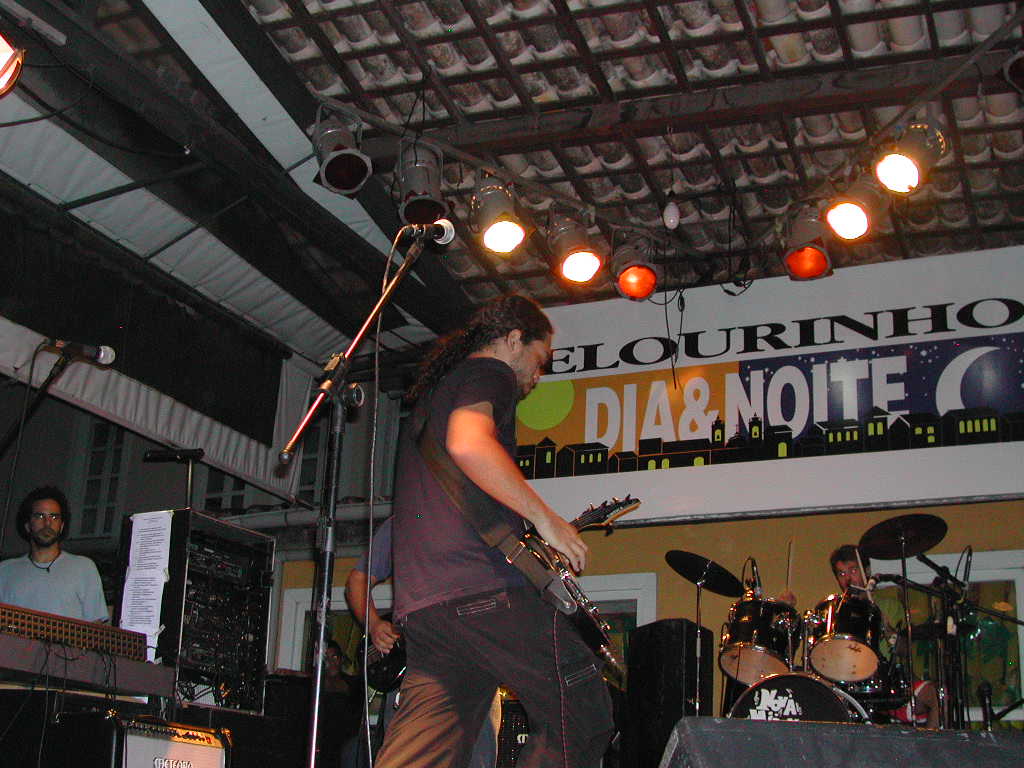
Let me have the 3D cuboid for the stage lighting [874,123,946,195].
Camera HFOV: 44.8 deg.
[{"bbox_3d":[1.797,-1.026,5.604,0.255,0.255,0.370,-11,27,45],"label":"stage lighting"}]

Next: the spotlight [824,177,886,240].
[{"bbox_3d":[1.665,-0.859,5.961,0.255,0.255,0.370,-10,28,40],"label":"spotlight"}]

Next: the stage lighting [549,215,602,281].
[{"bbox_3d":[0.330,-0.706,6.472,0.255,0.370,0.255,5,-50,-15],"label":"stage lighting"}]

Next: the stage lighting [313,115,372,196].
[{"bbox_3d":[-0.779,-1.056,5.671,0.255,0.370,0.255,7,-53,-23],"label":"stage lighting"}]

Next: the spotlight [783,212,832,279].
[{"bbox_3d":[1.472,-0.717,6.212,0.255,0.370,0.255,-1,-44,11],"label":"spotlight"}]

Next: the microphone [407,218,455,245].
[{"bbox_3d":[-0.165,-0.303,2.471,0.052,0.052,0.165,-5,4,25],"label":"microphone"}]

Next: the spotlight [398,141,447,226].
[{"bbox_3d":[-0.419,-0.935,5.887,0.255,0.370,0.255,4,-33,-13],"label":"spotlight"}]

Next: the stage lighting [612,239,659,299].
[{"bbox_3d":[0.659,-0.632,6.737,0.255,0.370,0.255,2,-56,-4],"label":"stage lighting"}]

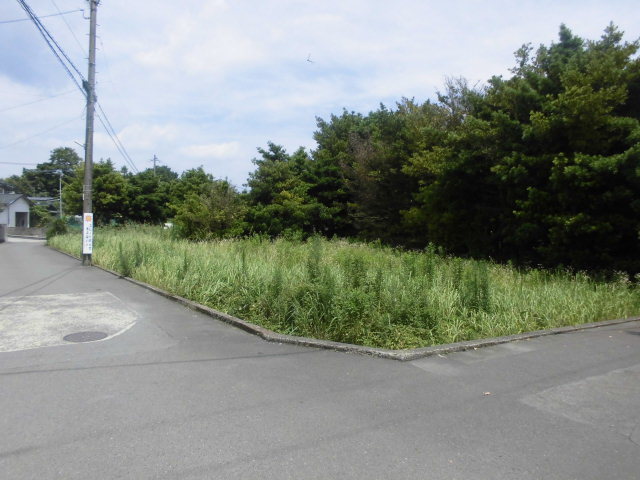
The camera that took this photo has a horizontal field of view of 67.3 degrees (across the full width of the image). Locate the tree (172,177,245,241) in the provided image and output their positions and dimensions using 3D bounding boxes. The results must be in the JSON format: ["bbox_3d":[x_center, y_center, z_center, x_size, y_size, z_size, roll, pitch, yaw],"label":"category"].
[{"bbox_3d":[-6.900,-1.600,30.000,4.600,4.400,4.300,0,2,0],"label":"tree"}]

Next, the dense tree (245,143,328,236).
[{"bbox_3d":[-2.100,-2.650,30.000,5.200,6.600,5.000,0,2,0],"label":"dense tree"}]

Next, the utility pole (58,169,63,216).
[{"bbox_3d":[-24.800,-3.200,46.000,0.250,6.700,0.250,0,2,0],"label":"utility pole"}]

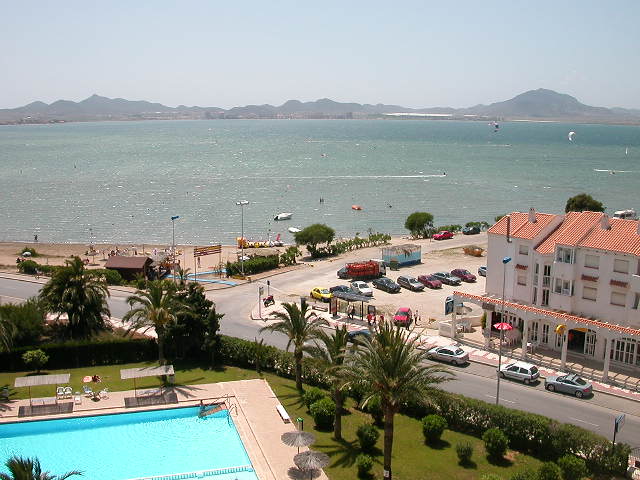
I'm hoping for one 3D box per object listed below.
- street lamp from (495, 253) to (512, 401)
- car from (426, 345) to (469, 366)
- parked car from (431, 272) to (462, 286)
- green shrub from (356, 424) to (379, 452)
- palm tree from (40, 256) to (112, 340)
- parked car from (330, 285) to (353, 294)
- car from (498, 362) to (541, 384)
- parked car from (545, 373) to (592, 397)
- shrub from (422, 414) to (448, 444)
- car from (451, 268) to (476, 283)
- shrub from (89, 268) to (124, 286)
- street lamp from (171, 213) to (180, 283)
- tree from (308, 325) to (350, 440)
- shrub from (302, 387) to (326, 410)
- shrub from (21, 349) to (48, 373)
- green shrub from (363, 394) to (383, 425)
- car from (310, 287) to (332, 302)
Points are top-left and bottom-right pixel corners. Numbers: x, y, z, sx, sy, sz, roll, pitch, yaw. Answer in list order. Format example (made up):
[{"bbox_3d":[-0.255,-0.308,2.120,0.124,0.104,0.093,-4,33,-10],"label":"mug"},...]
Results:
[{"bbox_3d":[14.275,7.810,53.489,0.400,12.913,1.200,8,13,37],"label":"street lamp"},{"bbox_3d":[12.800,11.506,68.877,4.250,1.410,1.700,8,13,38],"label":"car"},{"bbox_3d":[19.491,5.808,104.703,1.700,1.400,4.400,-7,12,-35],"label":"parked car"},{"bbox_3d":[3.448,14.225,49.147,1.600,1.800,1.600,0,10,0],"label":"green shrub"},{"bbox_3d":[-27.955,6.785,77.293,7.900,8.700,7.900,-3,11,-19],"label":"palm tree"},{"bbox_3d":[3.025,6.861,88.321,1.680,1.400,4.200,-7,12,-33],"label":"parked car"},{"bbox_3d":[19.151,12.740,65.777,3.750,1.420,1.630,8,13,39],"label":"car"},{"bbox_3d":[22.400,13.040,61.581,4.040,1.360,1.760,8,13,38],"label":"parked car"},{"bbox_3d":[8.632,14.197,51.398,1.913,2.068,1.913,0,10,0],"label":"shrub"},{"bbox_3d":[21.191,5.202,101.035,1.680,1.420,4.100,-6,12,-31],"label":"car"},{"bbox_3d":[-32.204,5.576,102.125,5.000,2.200,2.400,5,11,27],"label":"shrub"},{"bbox_3d":[-20.215,1.631,96.749,1.150,9.951,0.400,-3,11,-18],"label":"street lamp"},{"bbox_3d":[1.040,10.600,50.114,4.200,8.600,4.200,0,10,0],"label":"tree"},{"bbox_3d":[-0.451,13.026,55.895,1.850,1.800,1.850,0,10,0],"label":"shrub"},{"bbox_3d":[-26.700,11.317,64.090,2.400,2.300,2.400,0,10,0],"label":"shrub"},{"bbox_3d":[4.544,13.501,54.538,1.600,2.200,1.600,0,10,0],"label":"green shrub"},{"bbox_3d":[0.245,7.183,89.940,1.660,1.400,3.850,-6,12,-32],"label":"car"}]

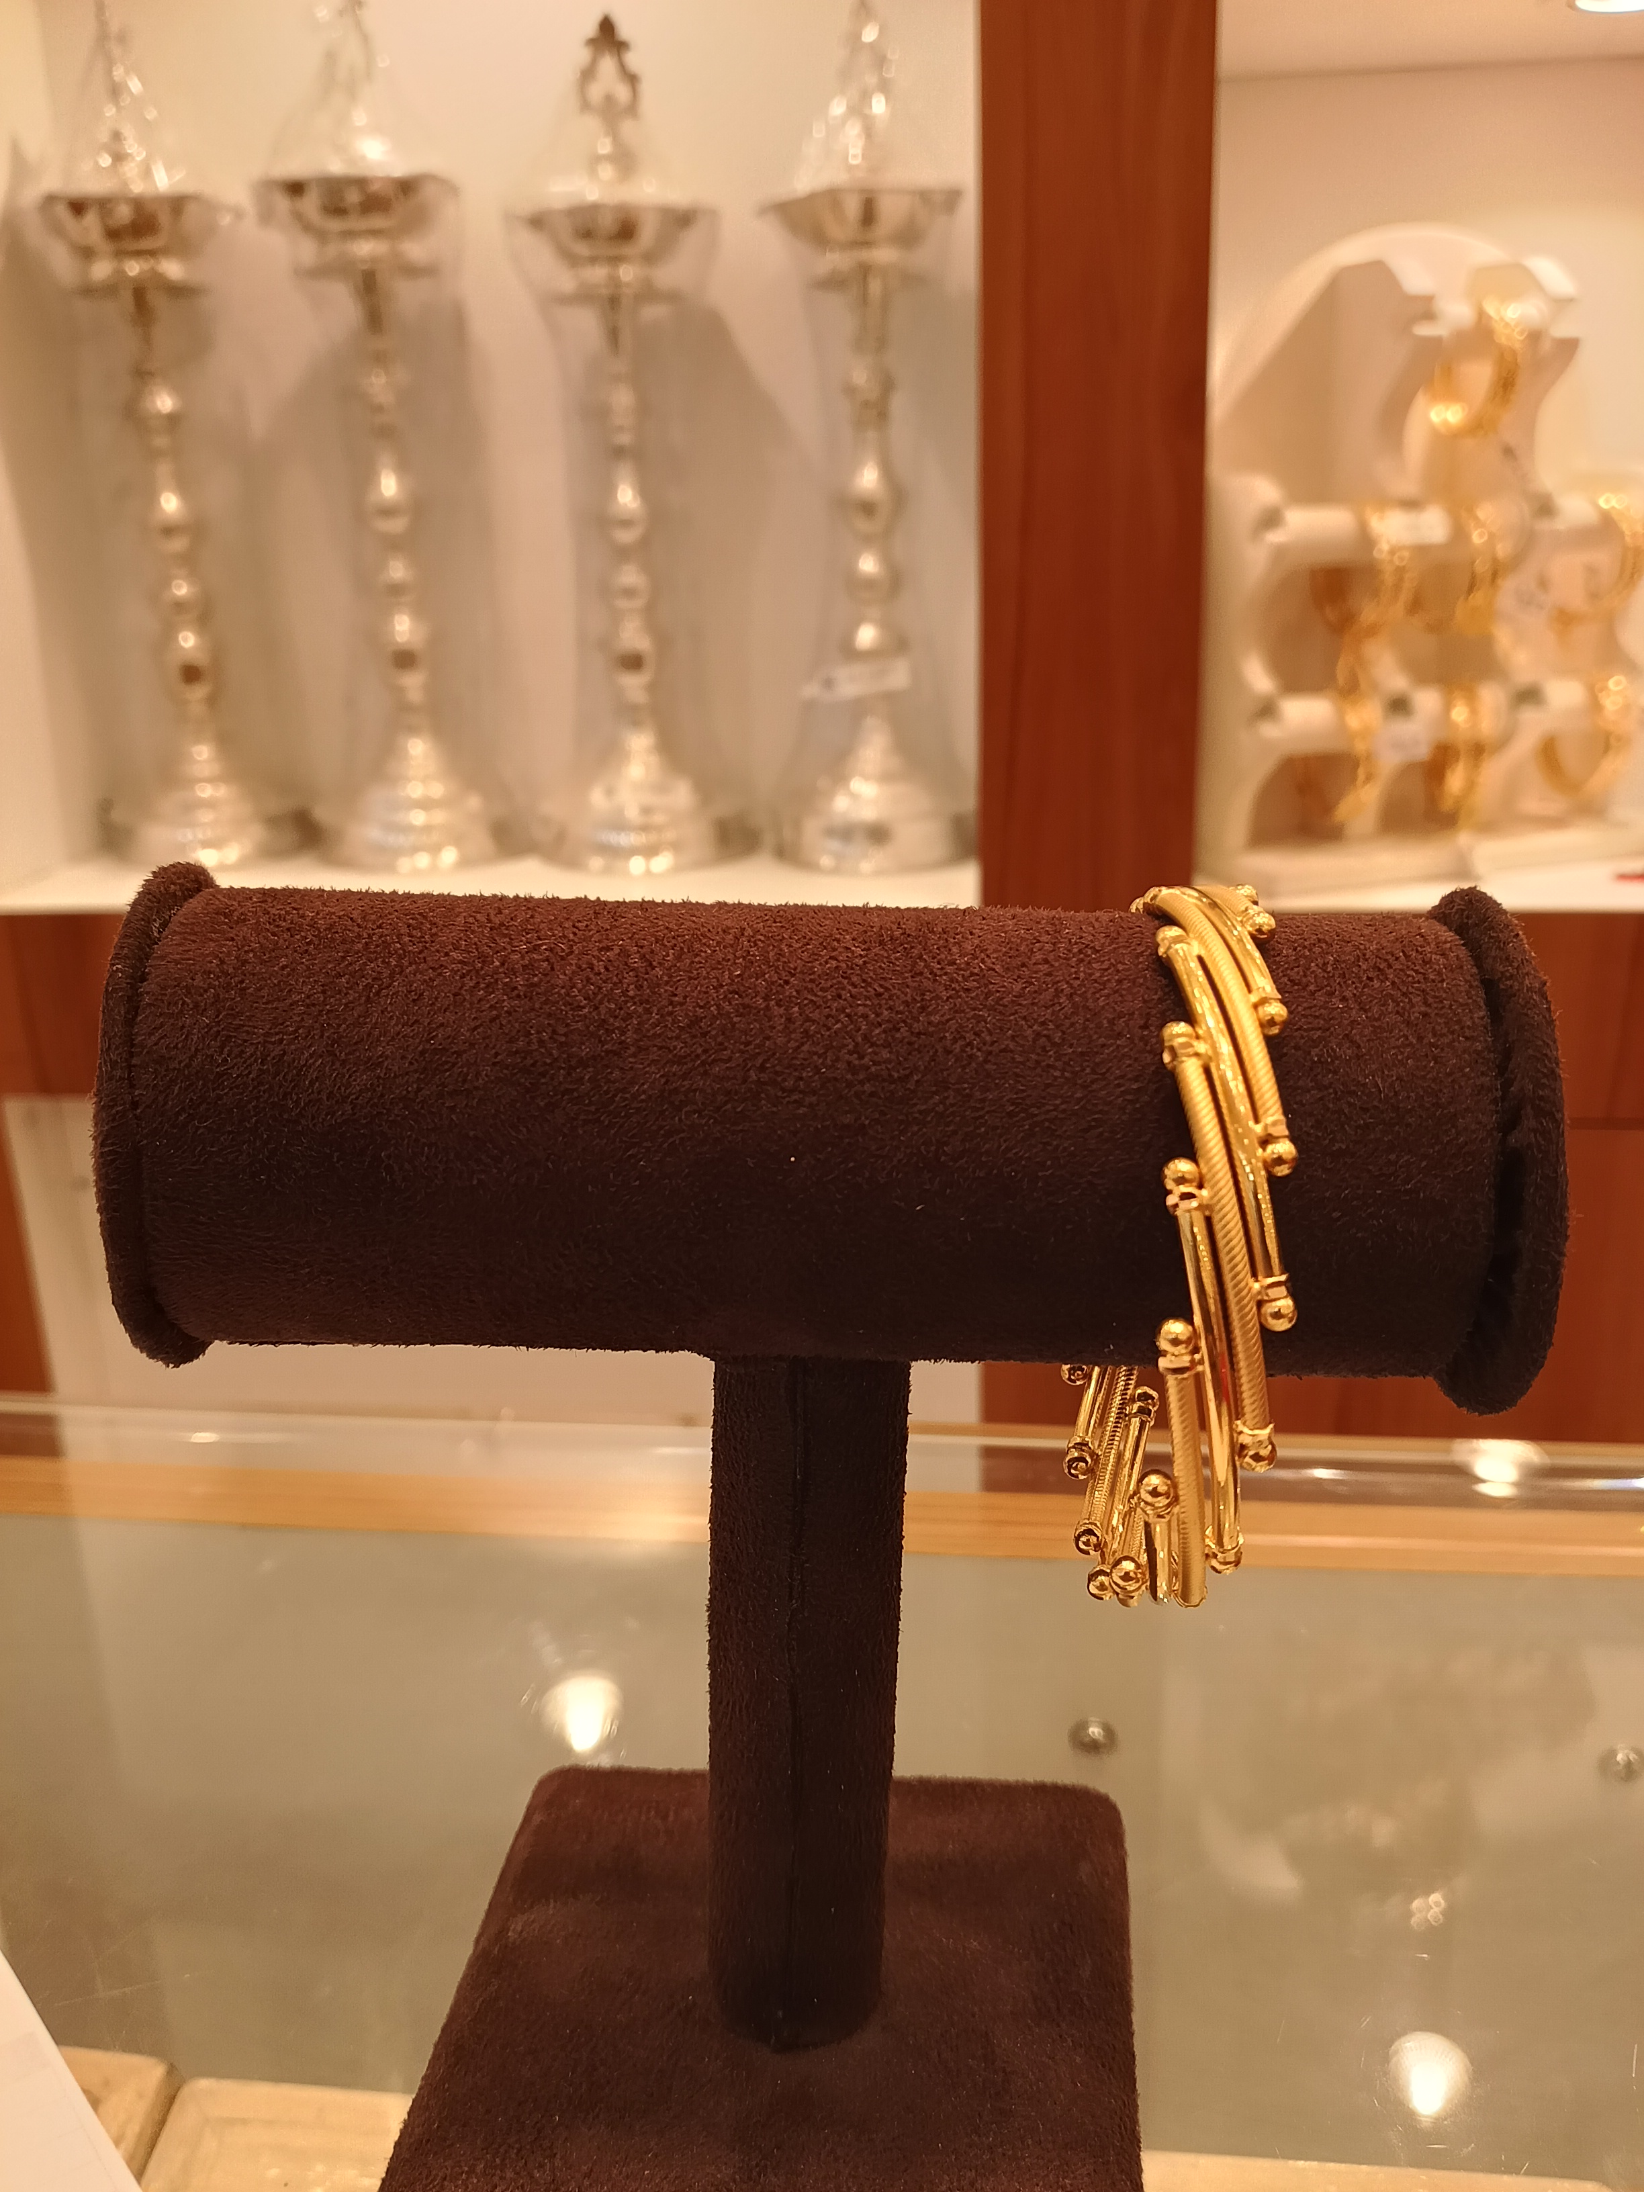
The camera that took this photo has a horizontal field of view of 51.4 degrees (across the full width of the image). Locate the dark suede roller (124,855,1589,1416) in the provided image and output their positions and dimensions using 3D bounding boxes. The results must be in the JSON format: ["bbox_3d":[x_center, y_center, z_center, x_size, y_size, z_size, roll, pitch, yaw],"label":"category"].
[{"bbox_3d":[0.001,0.004,0.178,0.132,0.052,0.052,1,16,2],"label":"dark suede roller"}]

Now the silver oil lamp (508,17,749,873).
[{"bbox_3d":[-0.120,-0.374,1.011,0.128,0.466,0.128,-1,15,0],"label":"silver oil lamp"}]

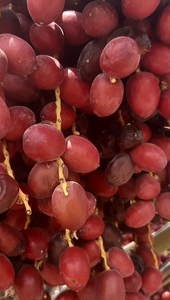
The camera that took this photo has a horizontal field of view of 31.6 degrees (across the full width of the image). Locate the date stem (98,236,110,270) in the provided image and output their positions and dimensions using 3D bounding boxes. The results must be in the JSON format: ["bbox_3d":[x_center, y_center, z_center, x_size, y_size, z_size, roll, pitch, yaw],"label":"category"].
[{"bbox_3d":[0.020,0.105,0.305,0.004,0.034,0.004,-14,-12,-1],"label":"date stem"}]

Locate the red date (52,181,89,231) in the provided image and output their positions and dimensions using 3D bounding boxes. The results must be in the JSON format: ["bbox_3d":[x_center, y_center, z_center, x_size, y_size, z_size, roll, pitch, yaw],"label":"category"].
[{"bbox_3d":[-0.011,0.044,0.235,0.028,0.038,0.028,-5,-24,-4],"label":"red date"}]

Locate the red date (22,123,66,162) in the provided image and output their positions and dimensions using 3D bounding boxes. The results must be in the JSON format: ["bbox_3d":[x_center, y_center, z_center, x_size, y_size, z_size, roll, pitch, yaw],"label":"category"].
[{"bbox_3d":[-0.031,-0.005,0.232,0.028,0.028,0.037,7,0,33],"label":"red date"}]

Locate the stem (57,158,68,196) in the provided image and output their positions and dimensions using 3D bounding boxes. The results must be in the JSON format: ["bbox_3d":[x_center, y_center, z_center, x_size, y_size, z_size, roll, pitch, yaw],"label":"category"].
[{"bbox_3d":[-0.016,0.020,0.226,0.005,0.030,0.005,-10,-14,0],"label":"stem"}]

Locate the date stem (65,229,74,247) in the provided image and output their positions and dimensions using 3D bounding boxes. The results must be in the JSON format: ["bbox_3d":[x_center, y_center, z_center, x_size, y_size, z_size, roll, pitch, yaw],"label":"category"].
[{"bbox_3d":[-0.014,0.082,0.283,0.004,0.017,0.004,-11,-12,-6],"label":"date stem"}]

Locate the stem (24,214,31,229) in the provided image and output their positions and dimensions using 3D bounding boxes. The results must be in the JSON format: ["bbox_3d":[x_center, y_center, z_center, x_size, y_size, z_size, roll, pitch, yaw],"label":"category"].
[{"bbox_3d":[-0.054,0.068,0.285,0.003,0.014,0.003,11,-12,-8],"label":"stem"}]

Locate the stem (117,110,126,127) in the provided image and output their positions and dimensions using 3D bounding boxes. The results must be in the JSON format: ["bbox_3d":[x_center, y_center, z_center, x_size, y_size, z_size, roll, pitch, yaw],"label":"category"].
[{"bbox_3d":[0.041,-0.035,0.335,0.003,0.019,0.003,-14,-11,8],"label":"stem"}]

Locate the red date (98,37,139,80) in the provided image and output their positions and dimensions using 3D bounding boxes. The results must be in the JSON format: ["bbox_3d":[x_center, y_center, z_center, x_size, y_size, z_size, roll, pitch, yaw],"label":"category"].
[{"bbox_3d":[0.027,-0.070,0.226,0.028,0.036,0.028,44,-33,-7],"label":"red date"}]

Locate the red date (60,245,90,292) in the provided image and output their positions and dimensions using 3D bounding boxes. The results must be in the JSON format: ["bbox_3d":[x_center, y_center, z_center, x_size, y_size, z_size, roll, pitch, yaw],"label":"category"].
[{"bbox_3d":[-0.009,0.112,0.285,0.029,0.043,0.029,-2,-22,-3],"label":"red date"}]

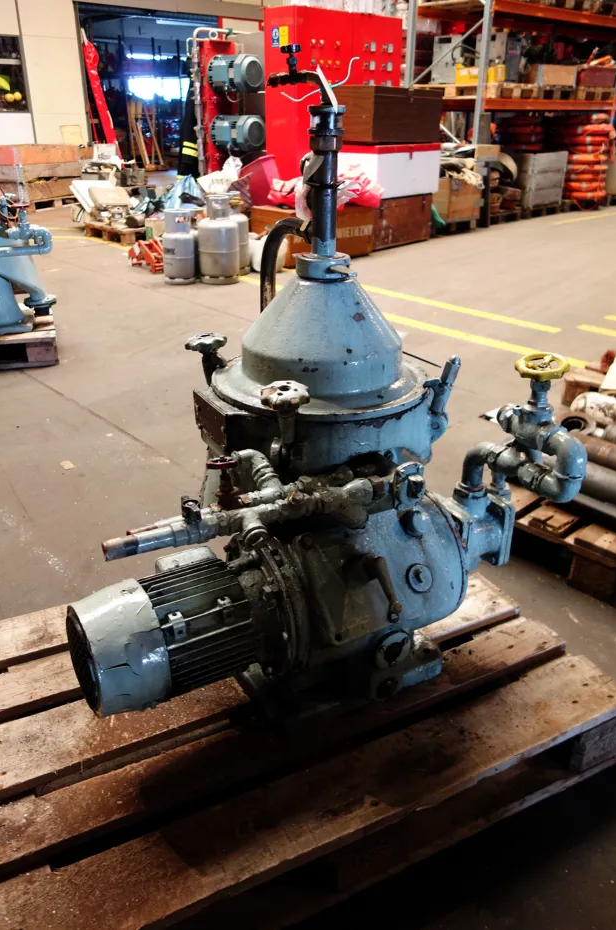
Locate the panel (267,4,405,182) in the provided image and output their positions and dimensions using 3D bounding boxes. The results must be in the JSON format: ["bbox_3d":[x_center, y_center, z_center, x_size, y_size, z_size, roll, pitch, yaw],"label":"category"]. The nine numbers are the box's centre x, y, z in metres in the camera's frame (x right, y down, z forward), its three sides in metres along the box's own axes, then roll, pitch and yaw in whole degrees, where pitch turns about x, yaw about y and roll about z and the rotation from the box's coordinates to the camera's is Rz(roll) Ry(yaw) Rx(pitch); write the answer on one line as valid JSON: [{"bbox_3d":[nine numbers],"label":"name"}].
[{"bbox_3d":[0.261,-3.341,7.226,1.357,1.971,0.435,-21,33,-36],"label":"panel"}]

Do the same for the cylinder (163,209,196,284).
[{"bbox_3d":[-0.930,-1.567,5.214,0.227,0.490,0.227,0,27,0],"label":"cylinder"}]

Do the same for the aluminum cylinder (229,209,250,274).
[{"bbox_3d":[-0.596,-1.753,5.487,0.295,0.580,0.295,24,35,38],"label":"aluminum cylinder"}]

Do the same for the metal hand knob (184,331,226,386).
[{"bbox_3d":[-0.176,-0.184,1.268,0.074,0.088,0.074,-5,26,2],"label":"metal hand knob"}]

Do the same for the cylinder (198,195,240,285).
[{"bbox_3d":[-0.645,-1.637,5.251,0.295,0.585,0.295,0,27,0],"label":"cylinder"}]

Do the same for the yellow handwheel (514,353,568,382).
[{"bbox_3d":[0.428,-0.178,1.322,0.100,0.028,0.100,0,27,0],"label":"yellow handwheel"}]

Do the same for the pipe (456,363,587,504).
[{"bbox_3d":[0.418,-0.035,1.415,0.080,0.345,0.320,-12,30,-23],"label":"pipe"}]

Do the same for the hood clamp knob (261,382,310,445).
[{"bbox_3d":[-0.032,-0.075,1.078,0.073,0.092,0.073,-3,29,2],"label":"hood clamp knob"}]

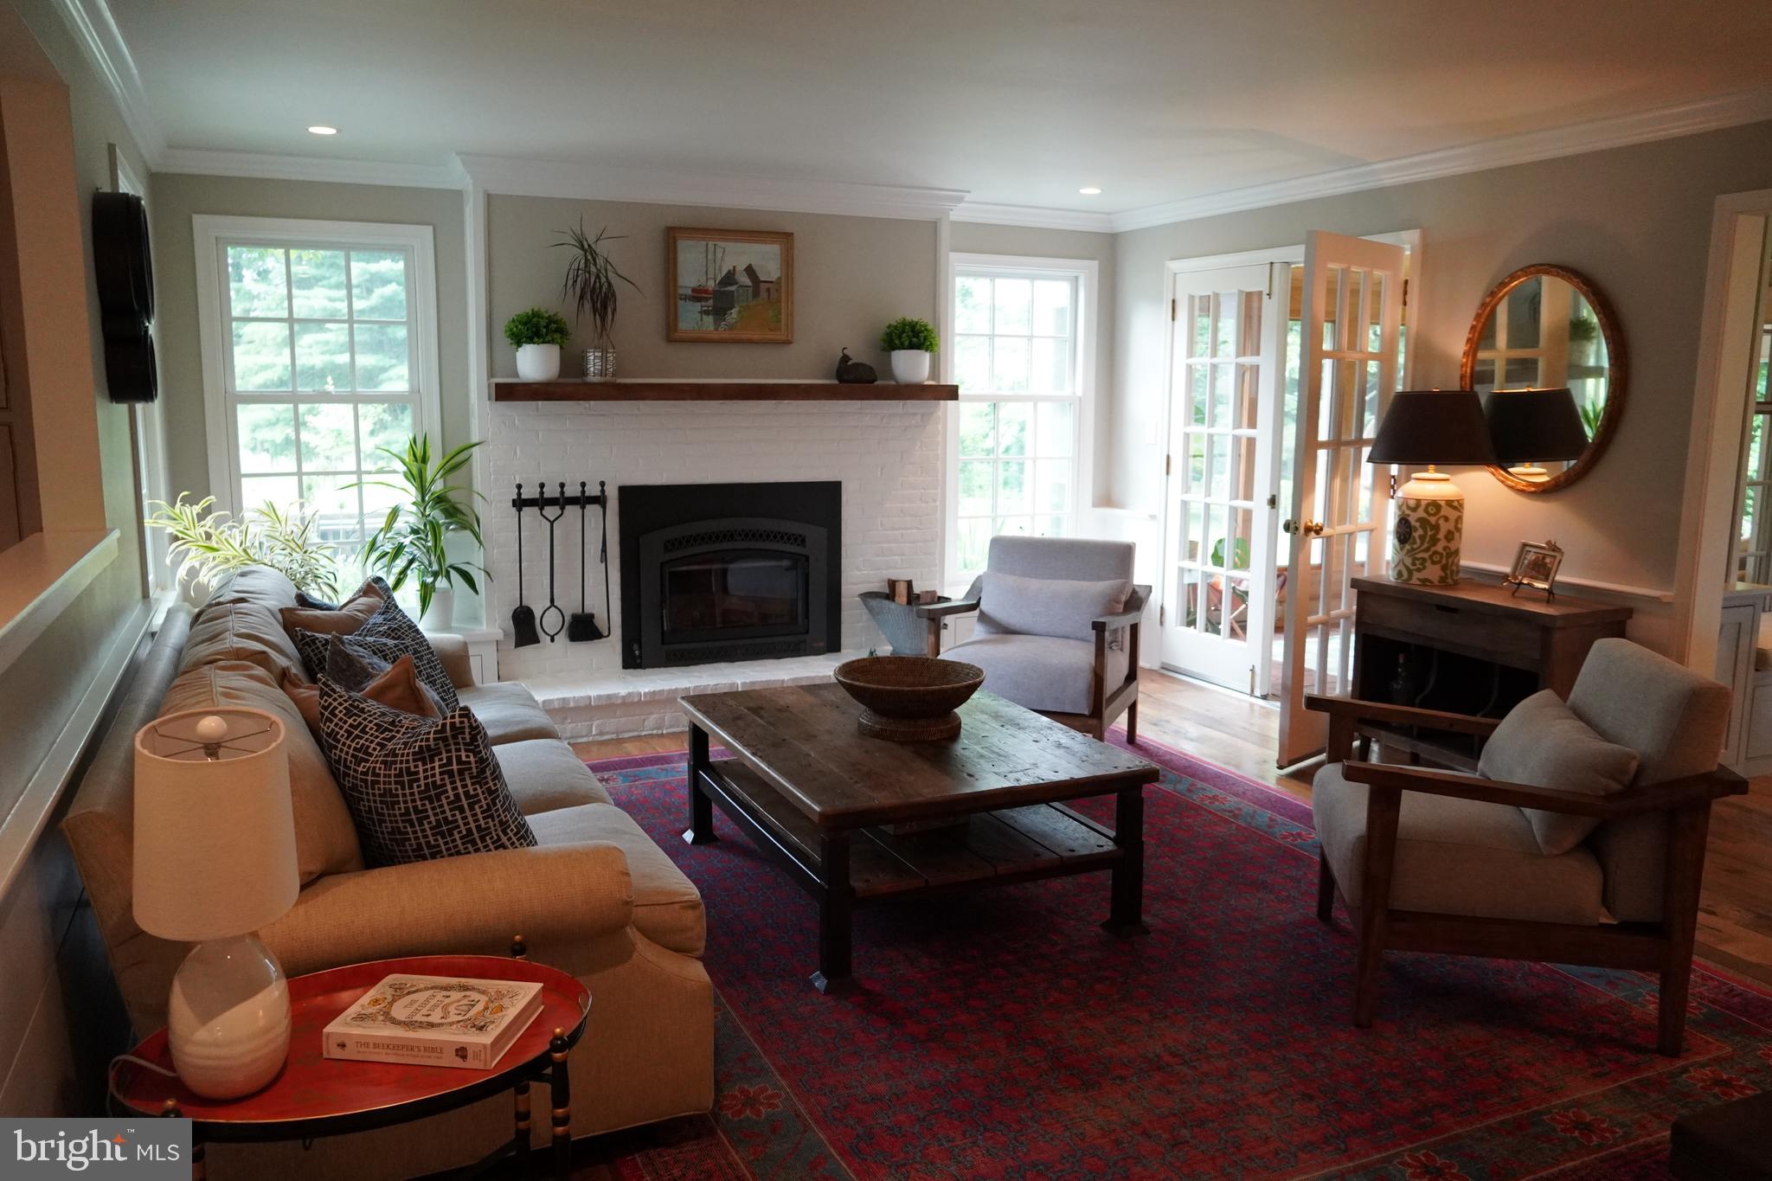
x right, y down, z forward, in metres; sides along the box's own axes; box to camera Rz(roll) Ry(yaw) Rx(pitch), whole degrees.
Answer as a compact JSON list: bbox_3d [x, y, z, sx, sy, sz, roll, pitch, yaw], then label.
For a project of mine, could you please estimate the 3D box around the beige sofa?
[{"bbox_3d":[-1.312,0.507,3.450,1.073,0.903,2.477,-4,10,-24],"label":"beige sofa"}]

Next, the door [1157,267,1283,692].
[{"bbox_3d":[1.656,-0.547,6.574,0.050,2.030,0.820,-4,10,-24],"label":"door"}]

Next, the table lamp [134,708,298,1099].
[{"bbox_3d":[-0.892,0.424,1.774,0.221,0.501,0.221,-4,10,-24],"label":"table lamp"}]

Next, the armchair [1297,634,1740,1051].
[{"bbox_3d":[1.531,0.577,3.341,0.855,0.840,0.720,2,9,11],"label":"armchair"}]

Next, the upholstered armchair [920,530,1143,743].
[{"bbox_3d":[0.612,0.255,5.298,0.732,0.853,0.833,3,9,21],"label":"upholstered armchair"}]

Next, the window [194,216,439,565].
[{"bbox_3d":[-2.407,-0.702,5.741,0.940,1.740,0.100,-4,10,-24],"label":"window"}]

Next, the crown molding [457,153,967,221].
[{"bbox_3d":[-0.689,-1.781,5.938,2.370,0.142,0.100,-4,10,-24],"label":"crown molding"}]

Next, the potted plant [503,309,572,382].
[{"bbox_3d":[-1.462,-1.023,5.570,0.266,0.319,0.256,-4,10,-24],"label":"potted plant"}]

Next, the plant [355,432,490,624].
[{"bbox_3d":[-1.998,-0.254,5.747,0.580,0.850,0.520,-4,10,-24],"label":"plant"}]

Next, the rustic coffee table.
[{"bbox_3d":[0.027,0.648,4.017,0.980,0.465,1.280,-4,10,-24],"label":"rustic coffee table"}]

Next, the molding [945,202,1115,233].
[{"bbox_3d":[0.725,-1.965,6.983,1.150,0.090,0.070,-4,10,-24],"label":"molding"}]

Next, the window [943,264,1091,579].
[{"bbox_3d":[0.719,-0.909,7.199,0.940,1.745,0.110,-4,10,-24],"label":"window"}]

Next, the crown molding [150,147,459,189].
[{"bbox_3d":[-2.383,-1.755,5.535,1.203,0.097,0.090,-4,10,-24],"label":"crown molding"}]

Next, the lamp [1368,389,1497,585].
[{"bbox_3d":[2.052,-0.392,5.004,0.450,0.725,0.450,-4,10,-24],"label":"lamp"}]

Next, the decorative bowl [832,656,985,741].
[{"bbox_3d":[0.071,0.330,3.998,0.452,0.170,0.452,0,9,0],"label":"decorative bowl"}]

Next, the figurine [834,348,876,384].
[{"bbox_3d":[-0.133,-1.054,6.233,0.212,0.160,0.110,-4,10,-24],"label":"figurine"}]

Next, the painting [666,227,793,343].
[{"bbox_3d":[-0.693,-1.368,5.996,0.587,0.493,0.040,-4,10,-24],"label":"painting"}]

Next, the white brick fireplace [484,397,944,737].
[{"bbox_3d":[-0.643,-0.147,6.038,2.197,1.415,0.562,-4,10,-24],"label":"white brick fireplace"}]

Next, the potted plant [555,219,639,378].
[{"bbox_3d":[-1.224,-1.220,5.638,0.331,0.678,0.281,-4,10,-24],"label":"potted plant"}]

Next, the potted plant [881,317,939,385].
[{"bbox_3d":[0.116,-1.139,6.332,0.268,0.310,0.268,0,9,0],"label":"potted plant"}]

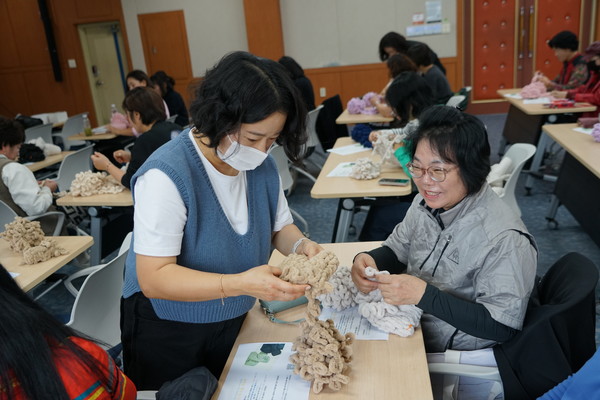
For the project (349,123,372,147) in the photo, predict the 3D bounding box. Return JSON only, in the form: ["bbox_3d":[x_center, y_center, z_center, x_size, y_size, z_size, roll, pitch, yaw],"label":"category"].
[{"bbox_3d":[0.420,-0.436,3.634,0.150,0.130,0.150,-2,17,10],"label":"project"}]

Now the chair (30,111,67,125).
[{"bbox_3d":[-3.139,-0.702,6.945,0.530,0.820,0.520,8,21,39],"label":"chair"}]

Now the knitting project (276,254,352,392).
[{"bbox_3d":[0.040,0.263,1.221,0.180,0.230,0.270,-2,17,10],"label":"knitting project"}]

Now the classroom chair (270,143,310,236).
[{"bbox_3d":[-0.224,-0.091,4.437,0.560,0.810,0.520,4,21,27],"label":"classroom chair"}]

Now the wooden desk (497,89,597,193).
[{"bbox_3d":[2.300,-0.622,5.147,0.520,0.720,1.530,-2,17,10],"label":"wooden desk"}]

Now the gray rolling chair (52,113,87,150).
[{"bbox_3d":[-2.838,-0.590,6.504,0.560,0.820,0.570,-2,17,10],"label":"gray rolling chair"}]

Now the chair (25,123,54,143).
[{"bbox_3d":[-3.204,-0.447,6.328,0.560,0.810,0.520,4,20,25],"label":"chair"}]

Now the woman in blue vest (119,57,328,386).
[{"bbox_3d":[-0.161,0.326,1.445,0.500,1.450,0.470,5,19,31],"label":"woman in blue vest"}]

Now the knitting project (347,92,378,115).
[{"bbox_3d":[0.564,-0.857,4.683,0.280,0.170,0.220,-2,18,10],"label":"knitting project"}]

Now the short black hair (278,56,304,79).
[{"bbox_3d":[-0.103,-1.146,4.754,0.230,0.250,0.200,2,19,19],"label":"short black hair"}]

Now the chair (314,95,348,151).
[{"bbox_3d":[0.163,-0.612,5.618,0.560,0.830,0.550,-2,17,10],"label":"chair"}]

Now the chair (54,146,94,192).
[{"bbox_3d":[-1.847,-0.006,4.216,0.560,0.820,0.570,-2,17,10],"label":"chair"}]

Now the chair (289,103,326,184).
[{"bbox_3d":[-0.004,-0.437,4.853,0.550,0.800,0.550,3,20,24],"label":"chair"}]

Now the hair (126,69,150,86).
[{"bbox_3d":[-1.411,-1.050,4.739,0.220,0.220,0.200,-8,18,-9],"label":"hair"}]

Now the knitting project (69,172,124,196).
[{"bbox_3d":[-1.162,-0.106,3.029,0.280,0.120,0.200,-2,17,10],"label":"knitting project"}]

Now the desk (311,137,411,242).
[{"bbox_3d":[0.411,0.102,3.231,0.478,0.720,1.242,-2,18,10],"label":"desk"}]

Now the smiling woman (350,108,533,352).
[{"bbox_3d":[0.466,0.402,1.421,0.700,1.260,0.520,-12,19,-21],"label":"smiling woman"}]

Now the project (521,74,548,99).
[{"bbox_3d":[2.087,-1.028,4.724,0.260,0.220,0.240,-2,18,10],"label":"project"}]

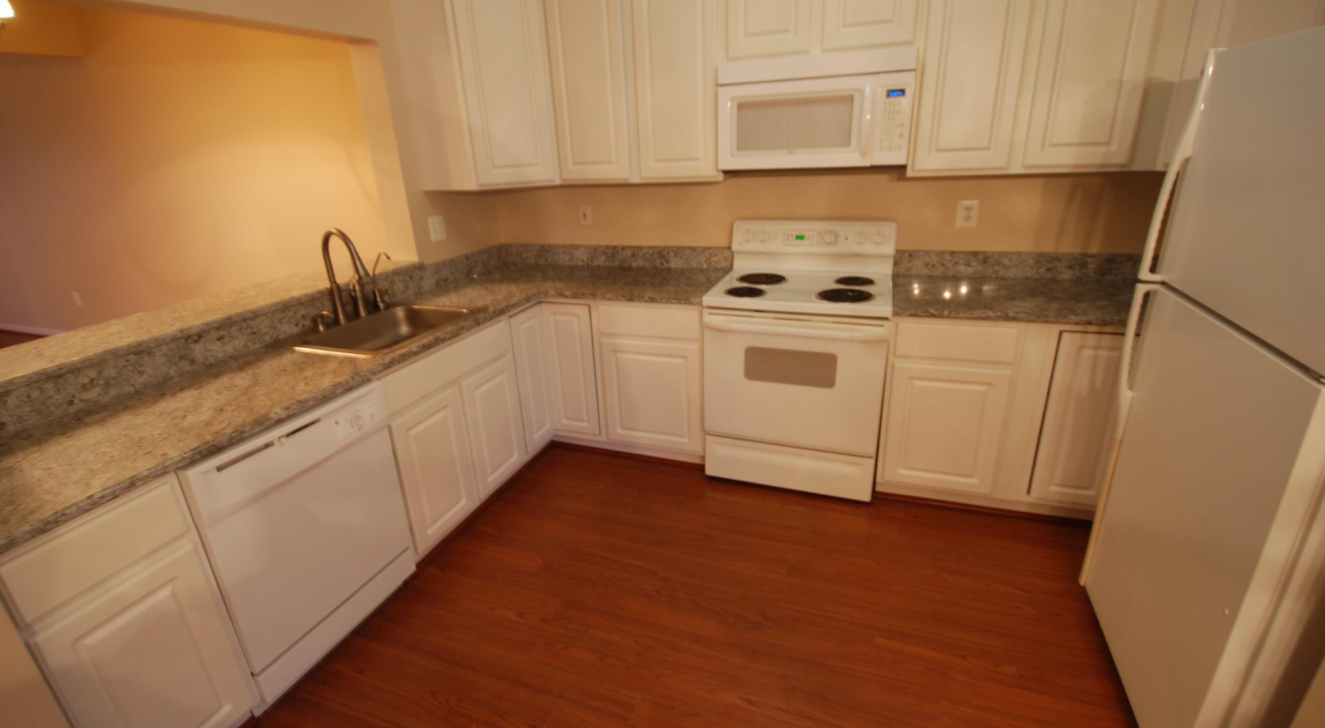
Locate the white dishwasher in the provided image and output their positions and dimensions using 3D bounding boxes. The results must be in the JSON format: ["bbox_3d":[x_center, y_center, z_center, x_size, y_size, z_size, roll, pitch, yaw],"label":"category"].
[{"bbox_3d":[-1.321,0.500,1.843,0.610,0.845,0.605,5,22,19],"label":"white dishwasher"}]

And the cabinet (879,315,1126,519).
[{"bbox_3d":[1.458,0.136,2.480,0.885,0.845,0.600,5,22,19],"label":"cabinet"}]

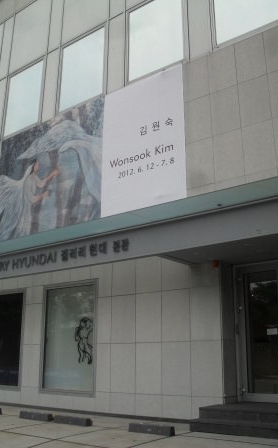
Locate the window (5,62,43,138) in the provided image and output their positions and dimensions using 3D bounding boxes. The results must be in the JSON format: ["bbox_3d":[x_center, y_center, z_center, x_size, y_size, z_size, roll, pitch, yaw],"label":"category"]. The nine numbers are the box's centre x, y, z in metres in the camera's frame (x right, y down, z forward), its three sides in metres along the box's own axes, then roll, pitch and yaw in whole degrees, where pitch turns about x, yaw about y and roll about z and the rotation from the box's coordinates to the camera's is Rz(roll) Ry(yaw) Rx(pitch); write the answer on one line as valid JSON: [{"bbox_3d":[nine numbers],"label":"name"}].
[{"bbox_3d":[-3.260,-3.537,12.821,1.480,1.930,0.120,-12,-20,35],"label":"window"}]

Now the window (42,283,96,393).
[{"bbox_3d":[-1.499,2.415,9.684,1.550,2.180,0.120,-12,-20,35],"label":"window"}]

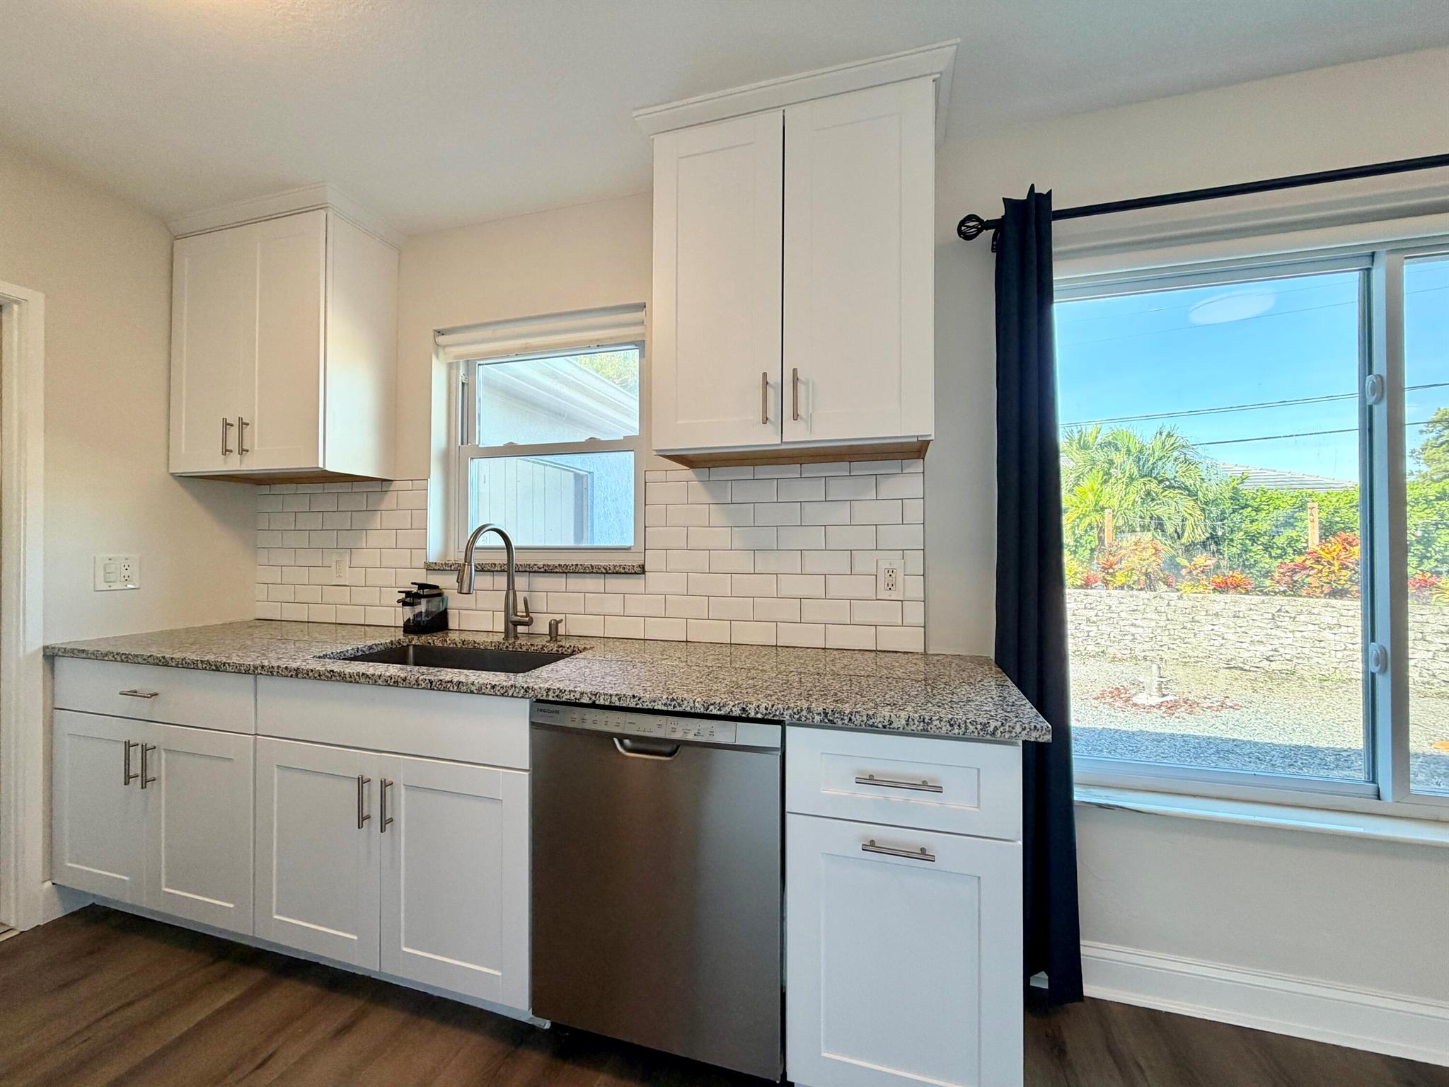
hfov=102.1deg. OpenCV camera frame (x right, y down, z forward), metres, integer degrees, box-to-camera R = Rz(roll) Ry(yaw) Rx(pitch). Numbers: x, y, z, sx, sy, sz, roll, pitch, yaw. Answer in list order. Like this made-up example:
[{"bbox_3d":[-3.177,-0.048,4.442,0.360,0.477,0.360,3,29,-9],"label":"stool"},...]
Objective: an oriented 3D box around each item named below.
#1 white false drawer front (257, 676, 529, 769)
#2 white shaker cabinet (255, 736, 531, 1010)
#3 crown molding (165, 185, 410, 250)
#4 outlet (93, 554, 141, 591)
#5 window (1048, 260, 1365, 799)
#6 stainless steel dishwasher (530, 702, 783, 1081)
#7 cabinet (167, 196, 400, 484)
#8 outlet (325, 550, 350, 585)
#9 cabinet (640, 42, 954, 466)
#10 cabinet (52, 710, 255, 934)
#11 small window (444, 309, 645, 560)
[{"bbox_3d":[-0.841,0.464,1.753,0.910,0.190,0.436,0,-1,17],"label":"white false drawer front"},{"bbox_3d":[-0.819,0.841,1.831,0.913,0.572,0.606,0,-1,17],"label":"white shaker cabinet"},{"bbox_3d":[-1.689,-1.194,2.280,0.790,0.072,0.345,0,-1,17],"label":"crown molding"},{"bbox_3d":[-2.153,0.103,2.083,0.010,0.121,0.125,0,-1,17],"label":"outlet"},{"bbox_3d":[1.331,-0.051,1.663,0.810,1.440,0.090,0,-1,17],"label":"window"},{"bbox_3d":[-0.087,0.771,1.603,0.611,0.757,0.605,0,-1,17],"label":"stainless steel dishwasher"},{"bbox_3d":[-1.710,-0.726,2.297,0.760,0.945,0.315,0,-1,17],"label":"cabinet"},{"bbox_3d":[-1.572,0.109,2.398,0.086,0.126,0.012,0,-1,17],"label":"outlet"},{"bbox_3d":[0.206,-0.728,1.698,0.831,0.952,0.362,0,-1,17],"label":"cabinet"},{"bbox_3d":[-1.692,0.841,2.093,0.911,0.572,0.606,0,-1,17],"label":"cabinet"},{"bbox_3d":[-0.684,-0.379,2.255,0.910,0.895,0.100,0,-1,17],"label":"small window"}]

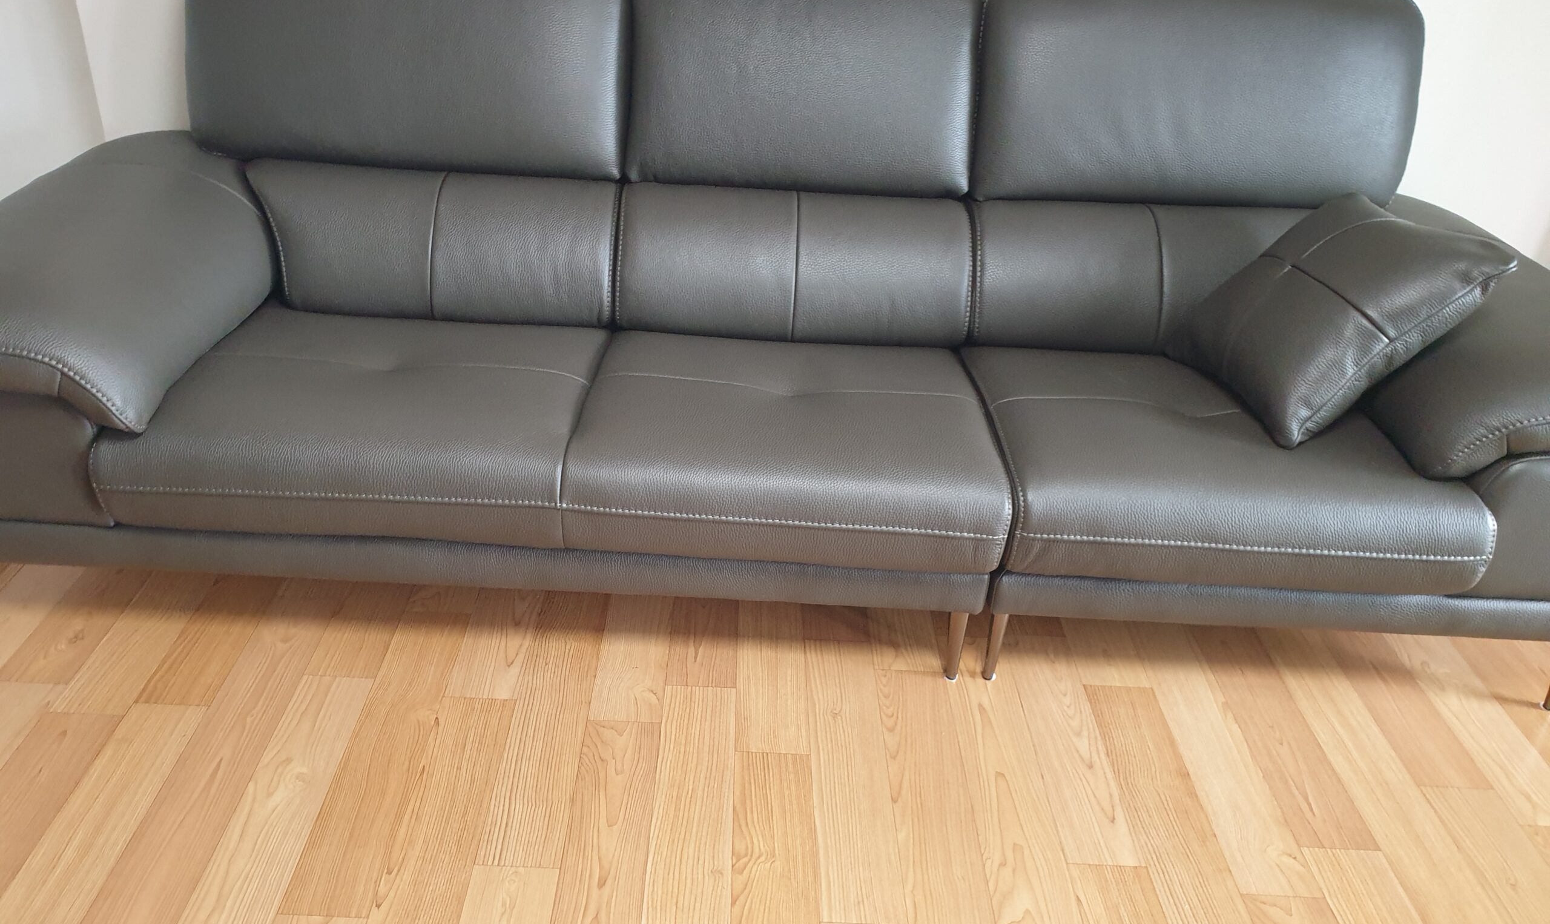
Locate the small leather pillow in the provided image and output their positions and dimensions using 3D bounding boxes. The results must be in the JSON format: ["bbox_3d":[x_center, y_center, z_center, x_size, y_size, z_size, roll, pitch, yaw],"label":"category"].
[{"bbox_3d":[0.899,-0.252,1.907,0.392,0.137,0.389,-42,29,11],"label":"small leather pillow"}]

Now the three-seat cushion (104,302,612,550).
[{"bbox_3d":[-0.634,-0.089,1.898,0.661,0.172,0.554,3,31,-1],"label":"three-seat cushion"}]

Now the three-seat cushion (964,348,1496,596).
[{"bbox_3d":[0.694,-0.021,1.917,0.697,0.172,0.554,3,31,-1],"label":"three-seat cushion"}]

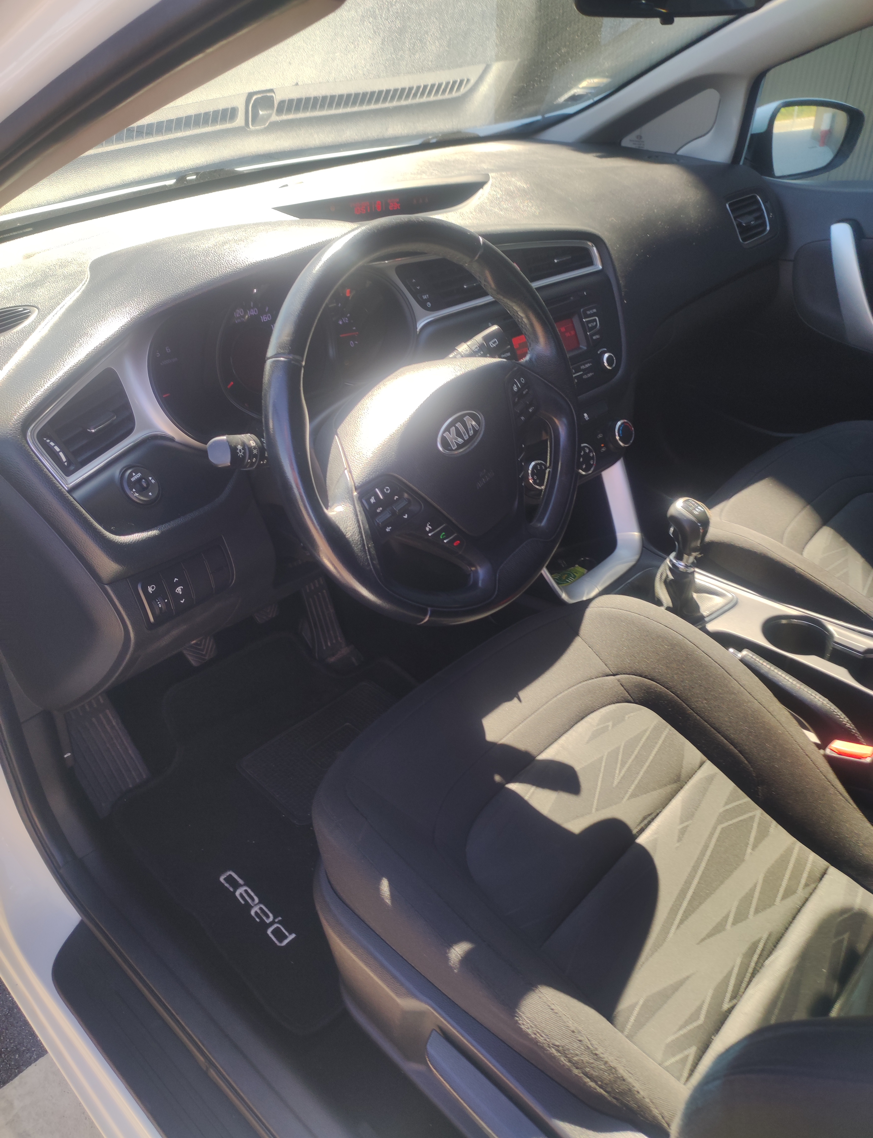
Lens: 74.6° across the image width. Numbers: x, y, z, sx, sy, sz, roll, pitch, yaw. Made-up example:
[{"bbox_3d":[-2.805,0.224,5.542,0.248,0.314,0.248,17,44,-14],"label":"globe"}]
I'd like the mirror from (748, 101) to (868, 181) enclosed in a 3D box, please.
[{"bbox_3d":[0.787,-0.918,1.223,0.220,0.142,0.130,-20,36,-20],"label":"mirror"}]

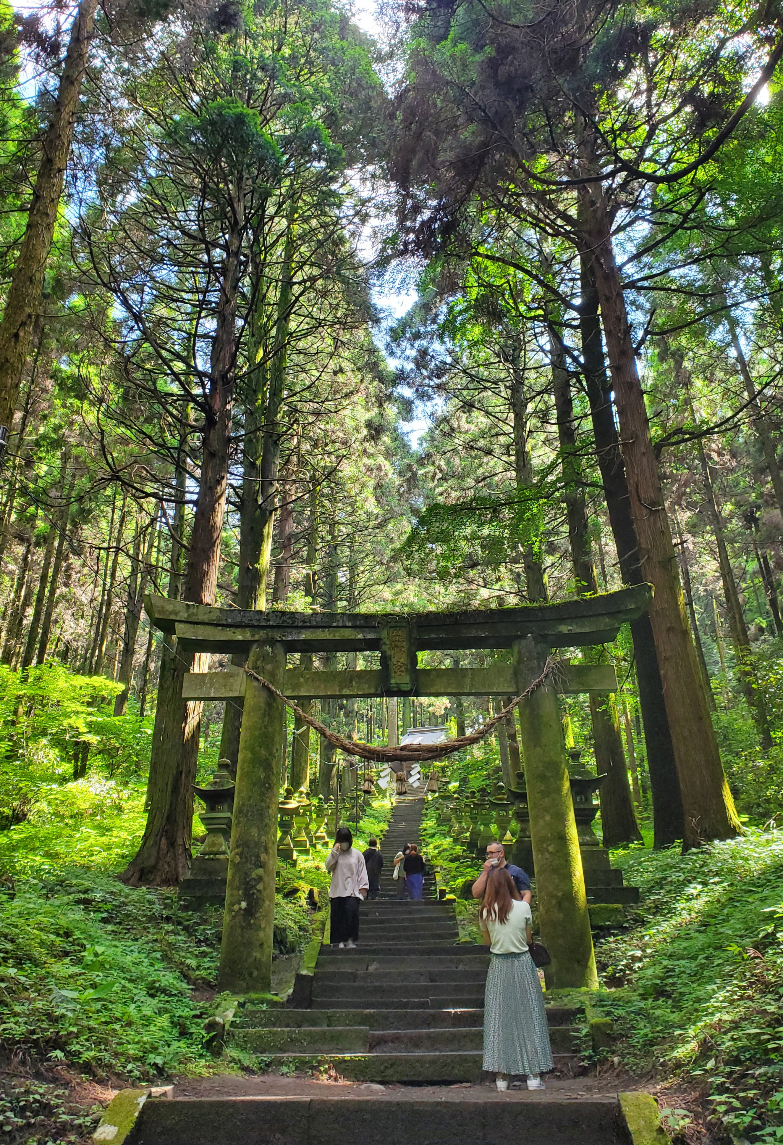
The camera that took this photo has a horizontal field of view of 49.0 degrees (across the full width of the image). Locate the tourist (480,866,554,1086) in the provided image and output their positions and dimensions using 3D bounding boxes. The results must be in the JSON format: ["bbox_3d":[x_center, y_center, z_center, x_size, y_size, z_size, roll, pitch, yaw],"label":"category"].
[{"bbox_3d":[0.938,3.151,6.745,0.540,1.600,0.420,-4,-26,6],"label":"tourist"}]

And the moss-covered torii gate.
[{"bbox_3d":[0.144,2.315,9.885,6.280,4.491,0.600,-1,-26,1],"label":"moss-covered torii gate"}]

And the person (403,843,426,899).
[{"bbox_3d":[0.530,6.870,19.231,0.500,1.580,0.360,-3,-26,5],"label":"person"}]

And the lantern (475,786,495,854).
[{"bbox_3d":[2.628,6.941,24.187,0.600,1.815,0.600,-1,-26,1],"label":"lantern"}]

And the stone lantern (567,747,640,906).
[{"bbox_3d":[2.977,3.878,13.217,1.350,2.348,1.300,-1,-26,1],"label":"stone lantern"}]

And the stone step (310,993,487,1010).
[{"bbox_3d":[0.153,4.371,8.771,1.922,0.152,0.420,-1,-26,1],"label":"stone step"}]

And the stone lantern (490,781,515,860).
[{"bbox_3d":[2.814,6.255,21.739,0.660,1.939,0.660,-1,-26,1],"label":"stone lantern"}]

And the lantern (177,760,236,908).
[{"bbox_3d":[-2.686,3.966,13.218,1.250,2.215,1.250,-1,-26,1],"label":"lantern"}]

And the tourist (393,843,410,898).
[{"bbox_3d":[0.237,6.940,19.422,0.360,1.580,0.450,-14,-29,25],"label":"tourist"}]

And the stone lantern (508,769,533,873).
[{"bbox_3d":[2.943,5.408,18.702,0.800,2.196,0.800,-1,-26,1],"label":"stone lantern"}]

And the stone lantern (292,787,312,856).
[{"bbox_3d":[-2.436,6.768,23.421,0.600,1.853,0.600,-1,-26,1],"label":"stone lantern"}]

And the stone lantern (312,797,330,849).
[{"bbox_3d":[-2.428,8.634,29.742,0.620,1.810,0.620,-1,-26,1],"label":"stone lantern"}]

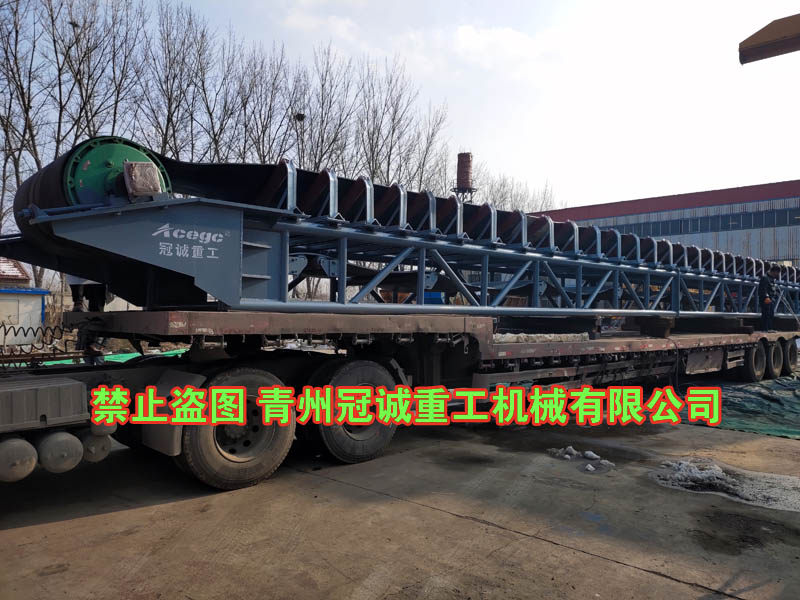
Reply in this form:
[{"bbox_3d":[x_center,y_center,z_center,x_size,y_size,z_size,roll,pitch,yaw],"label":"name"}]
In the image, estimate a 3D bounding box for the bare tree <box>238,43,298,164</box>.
[{"bbox_3d":[-7.229,-5.975,29.000,3.500,16.100,3.500,1,-1,-12],"label":"bare tree"}]

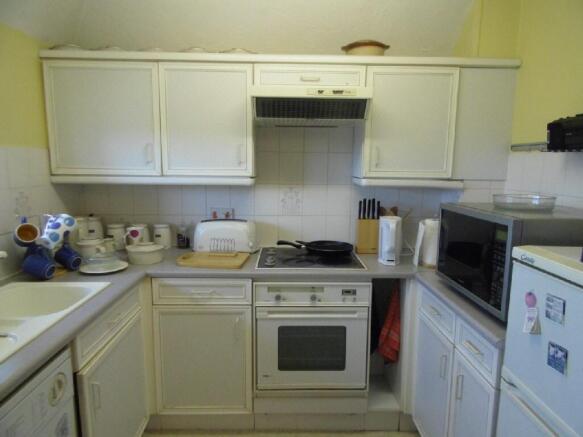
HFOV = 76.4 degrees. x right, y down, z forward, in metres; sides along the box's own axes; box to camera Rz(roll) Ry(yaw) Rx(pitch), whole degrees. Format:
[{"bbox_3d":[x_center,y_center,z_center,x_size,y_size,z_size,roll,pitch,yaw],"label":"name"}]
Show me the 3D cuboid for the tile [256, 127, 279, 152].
[{"bbox_3d":[-0.147,-0.505,2.304,0.151,0.190,0.010,1,6,0],"label":"tile"}]

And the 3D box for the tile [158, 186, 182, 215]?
[{"bbox_3d":[-0.766,-0.122,2.329,0.151,0.199,0.010,0,9,-1],"label":"tile"}]

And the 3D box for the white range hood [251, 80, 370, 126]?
[{"bbox_3d":[0.098,-0.608,2.060,0.602,0.145,0.460,1,6,0],"label":"white range hood"}]

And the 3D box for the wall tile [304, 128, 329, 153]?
[{"bbox_3d":[0.155,-0.515,2.308,0.153,0.200,0.010,0,8,-1],"label":"wall tile"}]

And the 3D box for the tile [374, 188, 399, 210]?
[{"bbox_3d":[0.616,-0.107,2.393,0.152,0.195,0.010,0,8,-1],"label":"tile"}]

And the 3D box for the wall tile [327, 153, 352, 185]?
[{"bbox_3d":[0.308,-0.310,2.330,0.151,0.200,0.010,1,6,0],"label":"wall tile"}]

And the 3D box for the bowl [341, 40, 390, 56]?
[{"bbox_3d":[0.417,-0.914,2.090,0.270,0.110,0.235,0,8,-1],"label":"bowl"}]

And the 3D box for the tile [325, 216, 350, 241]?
[{"bbox_3d":[0.302,0.086,2.390,0.153,0.200,0.010,0,8,-1],"label":"tile"}]

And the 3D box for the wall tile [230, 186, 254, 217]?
[{"bbox_3d":[-0.309,-0.114,2.347,0.151,0.200,0.010,1,6,0],"label":"wall tile"}]

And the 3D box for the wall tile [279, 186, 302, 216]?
[{"bbox_3d":[-0.004,-0.117,2.344,0.151,0.199,0.010,0,9,-1],"label":"wall tile"}]

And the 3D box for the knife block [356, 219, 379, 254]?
[{"bbox_3d":[0.461,0.104,2.235,0.135,0.212,0.105,0,8,-1],"label":"knife block"}]

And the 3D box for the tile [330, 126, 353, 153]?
[{"bbox_3d":[0.309,-0.513,2.311,0.153,0.200,0.010,0,8,-1],"label":"tile"}]

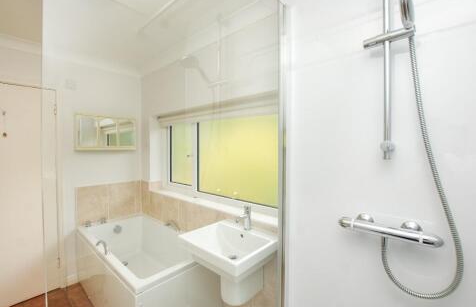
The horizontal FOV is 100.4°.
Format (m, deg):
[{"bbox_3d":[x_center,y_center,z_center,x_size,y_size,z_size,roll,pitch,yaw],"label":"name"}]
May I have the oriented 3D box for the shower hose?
[{"bbox_3d":[0.636,0.042,0.699,0.215,0.926,0.060,0,0,41],"label":"shower hose"}]

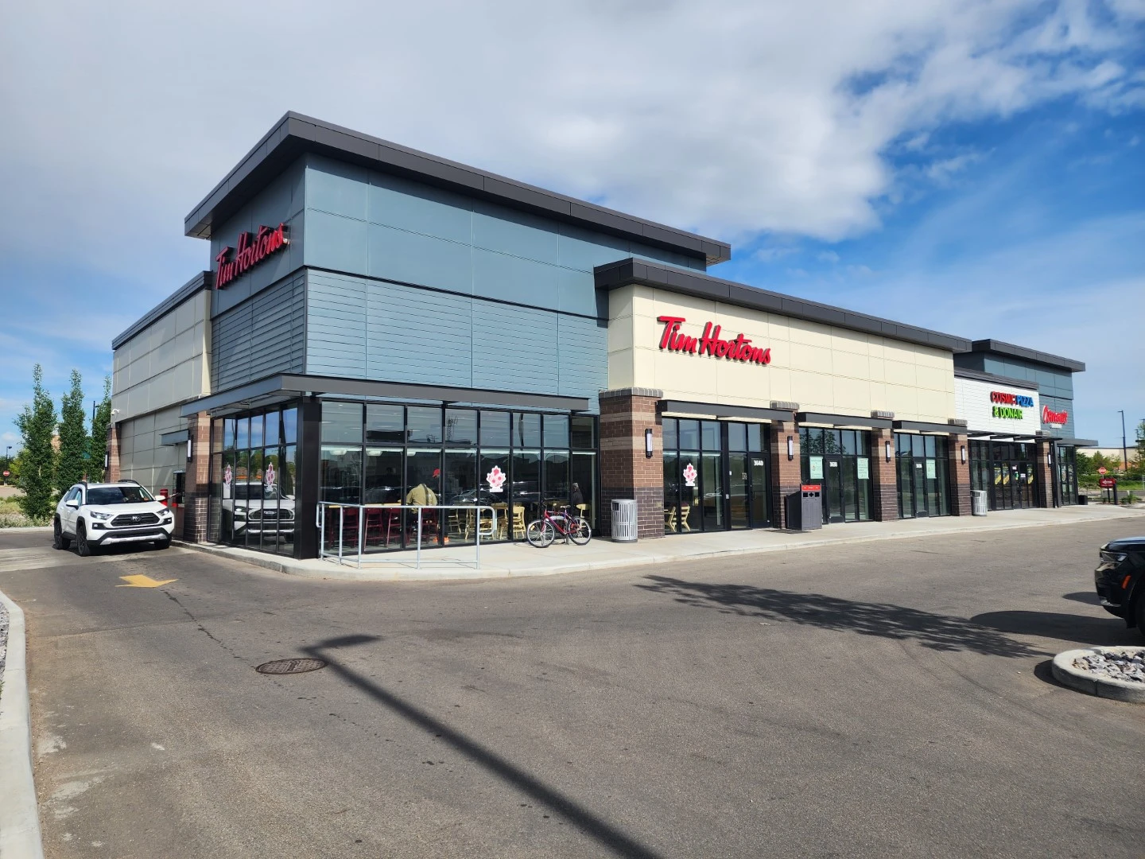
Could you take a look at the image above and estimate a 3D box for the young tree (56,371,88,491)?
[{"bbox_3d":[-20.979,0.631,31.792,1.400,6.318,1.400,3,-5,-40],"label":"young tree"}]

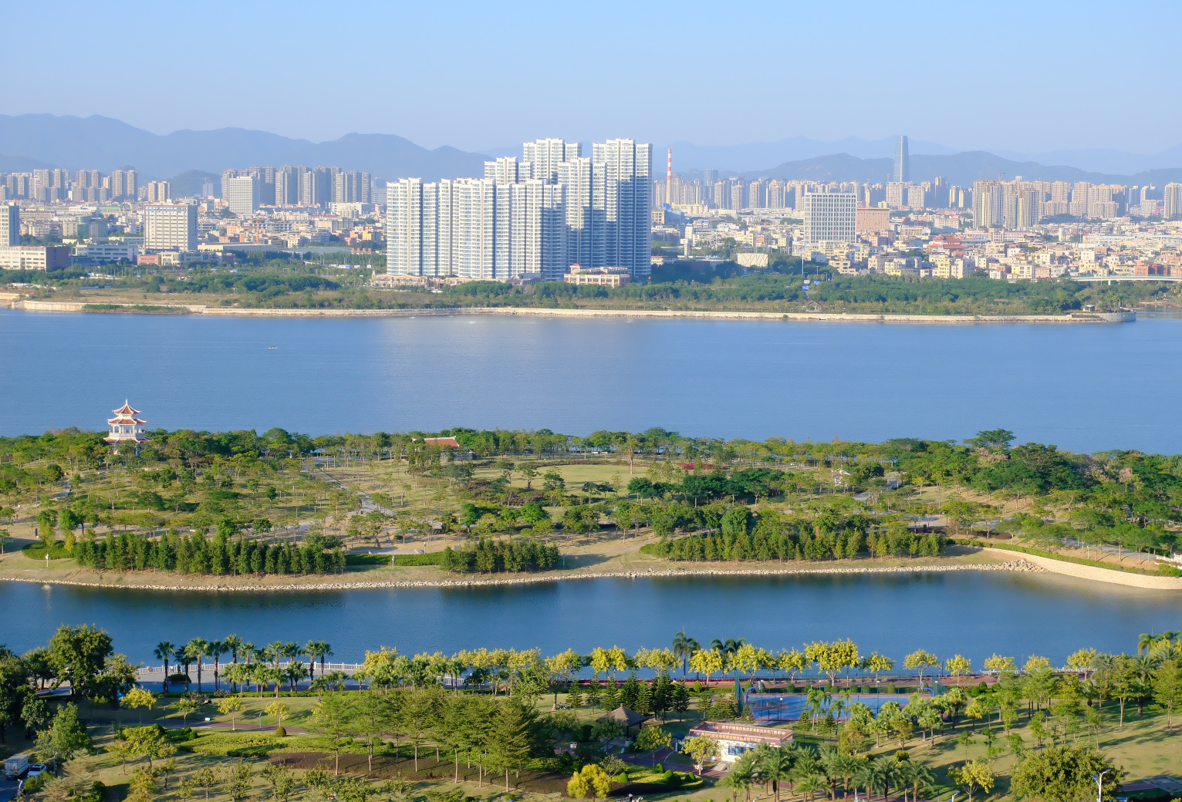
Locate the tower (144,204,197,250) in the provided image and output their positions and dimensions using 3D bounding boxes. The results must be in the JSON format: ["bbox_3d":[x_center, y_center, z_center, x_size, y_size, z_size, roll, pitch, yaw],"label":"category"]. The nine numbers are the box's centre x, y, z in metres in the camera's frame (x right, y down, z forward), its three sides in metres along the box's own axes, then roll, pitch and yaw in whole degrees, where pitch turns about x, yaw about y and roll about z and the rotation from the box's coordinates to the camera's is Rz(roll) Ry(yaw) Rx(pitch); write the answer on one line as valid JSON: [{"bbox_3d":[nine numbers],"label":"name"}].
[{"bbox_3d":[-426.220,-175.950,2310.000,48.170,48.810,22.080,2,6,15],"label":"tower"}]

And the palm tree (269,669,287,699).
[{"bbox_3d":[-49.297,44.426,357.853,2.960,4.820,2.960,1,6,0],"label":"palm tree"}]

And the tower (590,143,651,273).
[{"bbox_3d":[27.170,-165.030,1947.000,45.650,118.430,21.830,2,6,15],"label":"tower"}]

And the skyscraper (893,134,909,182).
[{"bbox_3d":[1190.210,-892.660,8700.000,43.510,243.550,43.510,5,7,40],"label":"skyscraper"}]

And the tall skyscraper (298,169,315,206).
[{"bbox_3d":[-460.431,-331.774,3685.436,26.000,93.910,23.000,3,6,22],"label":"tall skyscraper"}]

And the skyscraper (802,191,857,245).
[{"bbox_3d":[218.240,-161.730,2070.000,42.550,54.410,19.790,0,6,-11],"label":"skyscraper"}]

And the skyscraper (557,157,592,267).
[{"bbox_3d":[-11.150,-152.620,1893.000,28.750,100.740,19.770,2,6,15],"label":"skyscraper"}]

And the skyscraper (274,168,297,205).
[{"bbox_3d":[-488.740,-340.940,3650.000,30.560,71.440,21.690,2,6,15],"label":"skyscraper"}]

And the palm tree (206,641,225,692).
[{"bbox_3d":[-59.490,42.142,360.778,2.990,8.570,2.990,1,6,0],"label":"palm tree"}]

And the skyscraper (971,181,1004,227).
[{"bbox_3d":[562.330,-277.580,3220.000,36.490,71.300,21.120,-1,6,-15],"label":"skyscraper"}]

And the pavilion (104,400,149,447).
[{"bbox_3d":[-130.288,7.879,639.214,13.500,16.100,12.150,-1,6,-11],"label":"pavilion"}]

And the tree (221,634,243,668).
[{"bbox_3d":[-56.330,41.220,357.000,3.450,9.310,3.450,0,6,-9],"label":"tree"}]

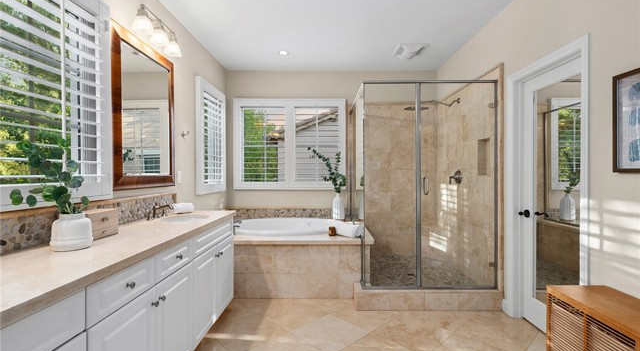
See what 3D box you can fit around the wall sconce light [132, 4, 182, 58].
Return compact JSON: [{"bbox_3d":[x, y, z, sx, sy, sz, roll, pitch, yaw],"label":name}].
[{"bbox_3d":[-1.280,-1.097,2.351,0.190,0.200,0.560,0,0,1],"label":"wall sconce light"}]

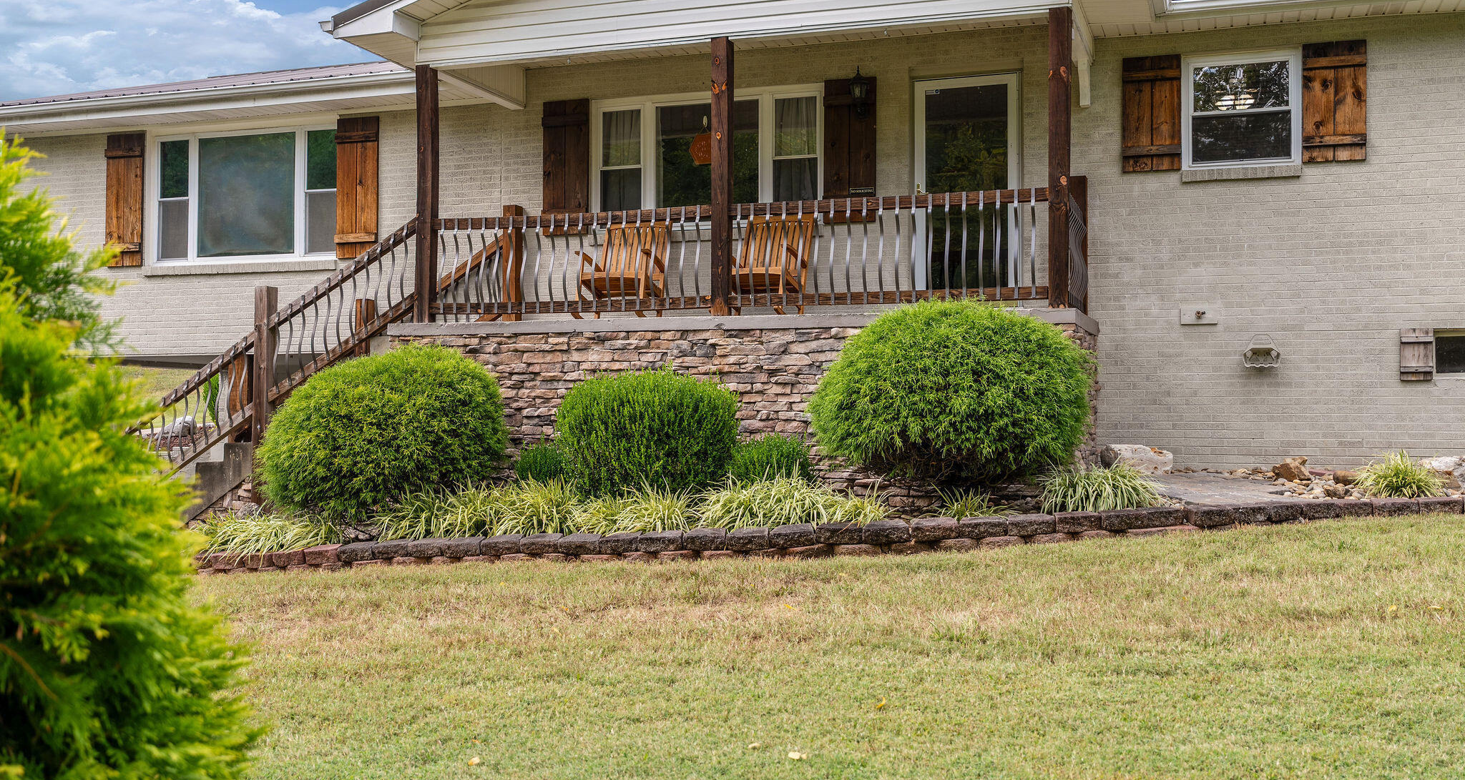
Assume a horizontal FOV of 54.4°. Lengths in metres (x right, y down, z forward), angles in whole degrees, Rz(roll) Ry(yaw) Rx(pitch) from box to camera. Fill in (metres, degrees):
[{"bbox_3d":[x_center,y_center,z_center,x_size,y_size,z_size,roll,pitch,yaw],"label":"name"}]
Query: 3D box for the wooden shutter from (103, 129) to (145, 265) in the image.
[{"bbox_3d":[-6.559,-2.043,15.358,0.468,1.427,0.050,0,-1,19],"label":"wooden shutter"}]

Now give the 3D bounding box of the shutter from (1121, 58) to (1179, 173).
[{"bbox_3d":[3.499,-2.304,11.882,0.465,0.967,0.050,0,-1,19],"label":"shutter"}]

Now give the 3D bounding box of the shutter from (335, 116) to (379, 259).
[{"bbox_3d":[-3.796,-2.048,14.401,0.468,1.417,0.050,0,-1,19],"label":"shutter"}]

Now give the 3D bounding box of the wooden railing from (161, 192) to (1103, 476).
[{"bbox_3d":[-1.272,-0.287,12.523,8.532,2.375,1.779,0,-1,19],"label":"wooden railing"}]

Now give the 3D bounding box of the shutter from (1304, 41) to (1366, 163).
[{"bbox_3d":[4.830,-2.313,11.421,0.472,0.968,0.050,0,-1,19],"label":"shutter"}]

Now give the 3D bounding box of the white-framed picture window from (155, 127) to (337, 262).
[{"bbox_3d":[-5.090,-2.026,14.907,2.347,1.392,0.120,0,-1,19],"label":"white-framed picture window"}]

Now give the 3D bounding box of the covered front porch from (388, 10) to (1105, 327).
[{"bbox_3d":[0.139,-1.664,12.106,5.544,2.227,1.799,0,-1,19],"label":"covered front porch"}]

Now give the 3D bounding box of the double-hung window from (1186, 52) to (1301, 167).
[{"bbox_3d":[4.180,-2.300,11.699,0.926,0.953,0.110,0,-1,19],"label":"double-hung window"}]

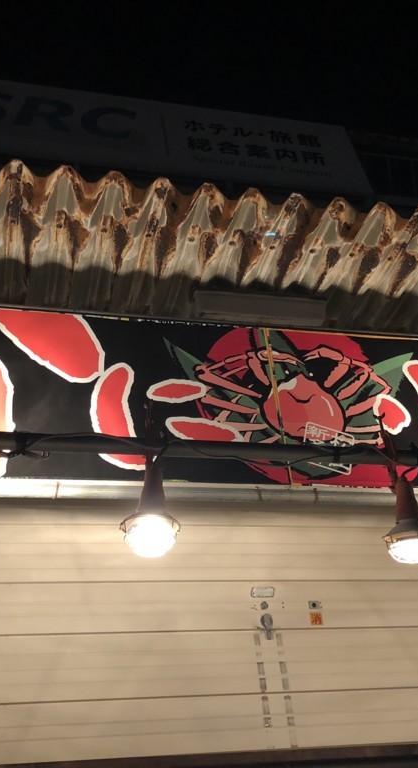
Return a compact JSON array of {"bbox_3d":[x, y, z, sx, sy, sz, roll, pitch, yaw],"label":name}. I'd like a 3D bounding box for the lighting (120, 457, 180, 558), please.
[{"bbox_3d":[-0.151,0.322,2.188,0.158,0.275,0.158,7,-31,-12],"label":"lighting"}]

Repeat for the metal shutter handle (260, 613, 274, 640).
[{"bbox_3d":[0.229,0.963,3.286,0.043,0.105,0.045,3,-33,-15],"label":"metal shutter handle"}]

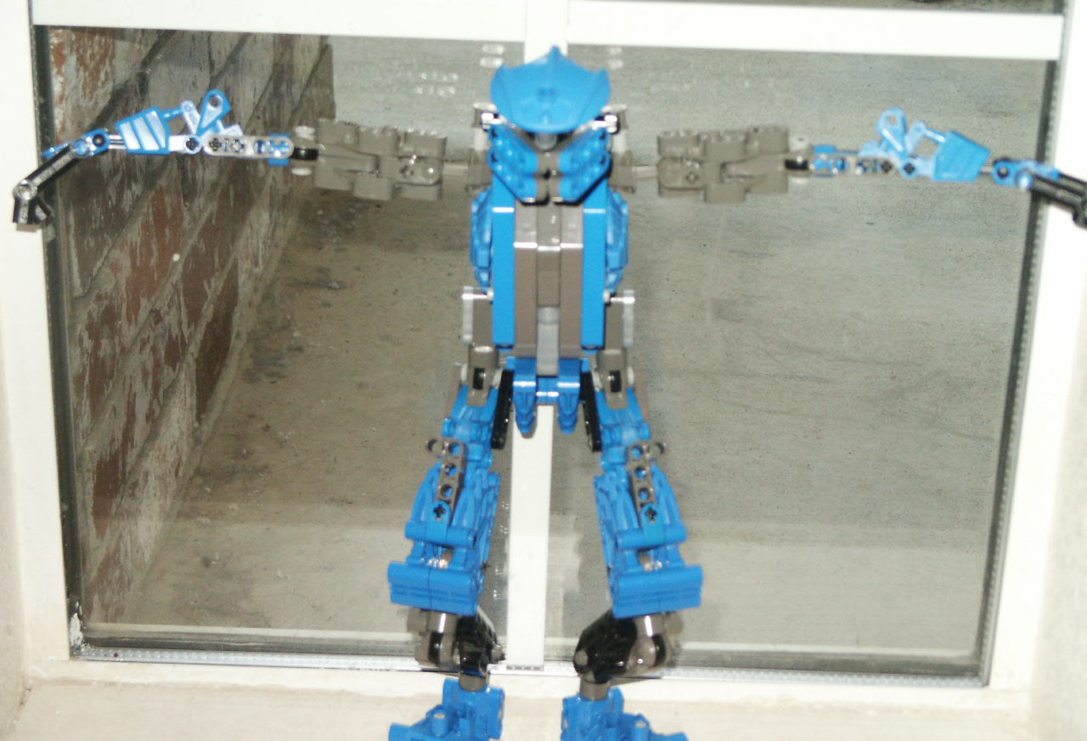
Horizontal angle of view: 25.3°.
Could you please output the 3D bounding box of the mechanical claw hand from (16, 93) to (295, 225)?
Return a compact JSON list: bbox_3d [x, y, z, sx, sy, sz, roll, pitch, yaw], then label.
[{"bbox_3d":[-0.141,-0.077,0.880,0.102,0.047,0.028,2,10,3],"label":"mechanical claw hand"}]

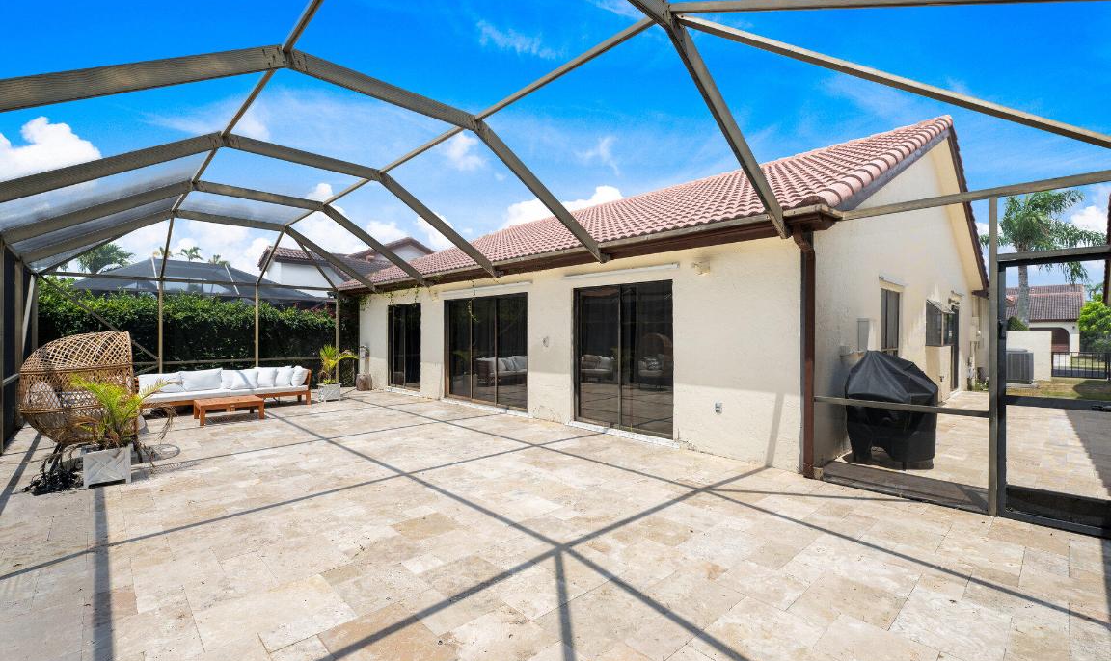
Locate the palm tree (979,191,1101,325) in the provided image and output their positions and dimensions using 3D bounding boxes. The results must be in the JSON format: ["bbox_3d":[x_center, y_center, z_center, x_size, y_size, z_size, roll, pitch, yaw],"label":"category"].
[{"bbox_3d":[21.503,-2.339,22.012,4.200,7.950,4.100,0,0,-43],"label":"palm tree"}]

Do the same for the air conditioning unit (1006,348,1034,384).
[{"bbox_3d":[12.626,1.024,13.575,0.820,0.880,0.820,0,0,-43],"label":"air conditioning unit"}]

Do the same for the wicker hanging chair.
[{"bbox_3d":[-5.174,0.743,5.398,0.990,1.480,1.000,0,0,-43],"label":"wicker hanging chair"}]

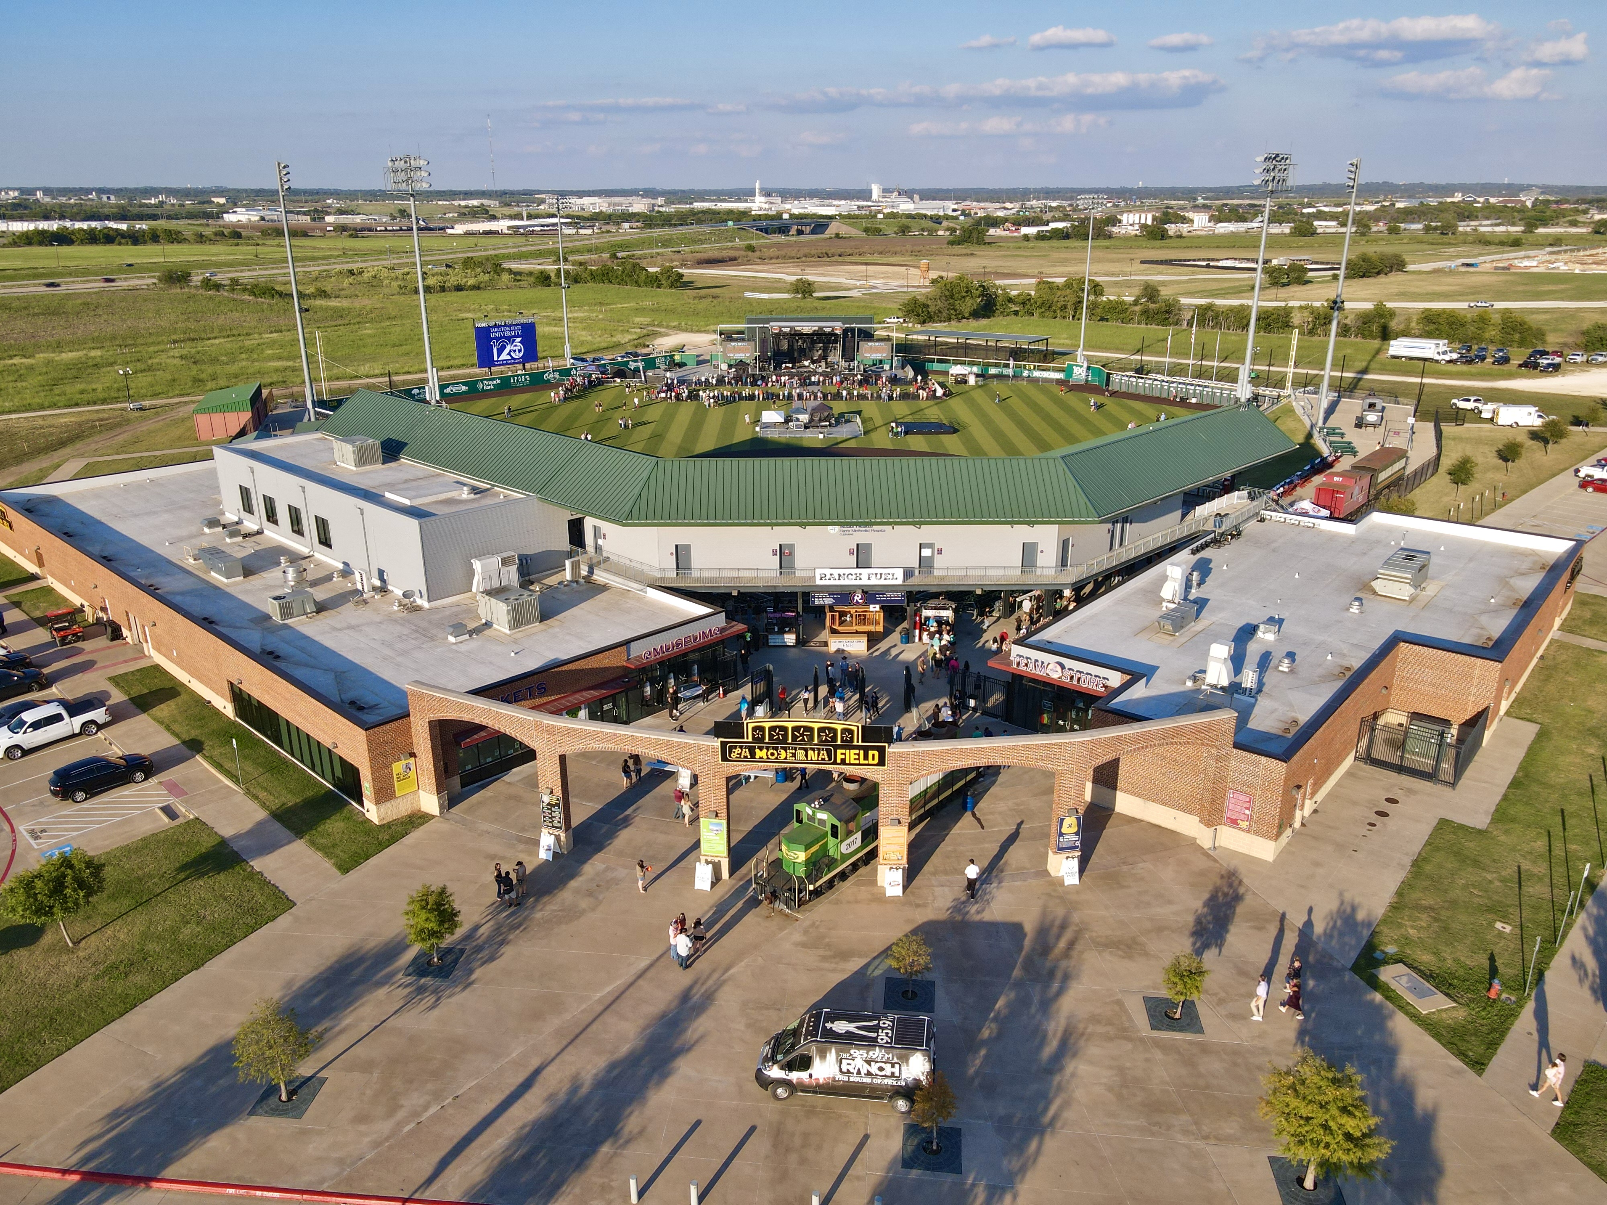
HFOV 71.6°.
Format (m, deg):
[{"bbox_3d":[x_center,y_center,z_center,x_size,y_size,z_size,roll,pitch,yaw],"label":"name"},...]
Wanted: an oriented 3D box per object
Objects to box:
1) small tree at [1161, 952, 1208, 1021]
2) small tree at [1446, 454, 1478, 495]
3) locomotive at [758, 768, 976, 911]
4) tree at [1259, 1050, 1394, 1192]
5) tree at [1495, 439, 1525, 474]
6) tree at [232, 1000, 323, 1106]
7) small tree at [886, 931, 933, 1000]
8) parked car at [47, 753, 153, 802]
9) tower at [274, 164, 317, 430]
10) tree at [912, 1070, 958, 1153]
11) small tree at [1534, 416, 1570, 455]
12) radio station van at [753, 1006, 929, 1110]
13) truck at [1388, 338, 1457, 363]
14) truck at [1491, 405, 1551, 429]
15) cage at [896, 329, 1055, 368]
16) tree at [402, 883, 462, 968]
[{"bbox_3d":[13.931,14.146,40.893,1.615,2.649,1.615,0,20,0],"label":"small tree"},{"bbox_3d":[65.837,-12.479,111.127,2.700,4.300,2.600,0,20,0],"label":"small tree"},{"bbox_3d":[3.585,9.115,52.435,2.650,4.100,15.284,17,26,39],"label":"locomotive"},{"bbox_3d":[15.562,15.860,33.483,3.528,4.560,3.528,0,20,0],"label":"tree"},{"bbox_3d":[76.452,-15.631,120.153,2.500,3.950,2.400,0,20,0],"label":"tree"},{"bbox_3d":[-17.330,15.008,36.931,2.641,3.773,2.641,0,20,0],"label":"tree"},{"bbox_3d":[3.965,13.590,41.446,1.800,2.750,1.800,0,20,0],"label":"small tree"},{"bbox_3d":[-36.039,8.682,57.120,1.880,1.660,4.700,18,27,40],"label":"parked car"},{"bbox_3d":[-63.510,-38.316,140.384,1.800,32.006,5.000,-9,22,-23],"label":"tower"},{"bbox_3d":[4.095,15.951,34.774,1.500,2.950,1.500,0,20,0],"label":"tree"},{"bbox_3d":[86.696,-19.298,128.705,2.933,4.398,2.933,0,20,0],"label":"small tree"},{"bbox_3d":[1.364,15.316,37.666,5.950,2.630,2.100,2,20,6],"label":"radio station van"},{"bbox_3d":[109.864,-44.594,198.117,9.900,3.700,2.500,14,25,33],"label":"truck"},{"bbox_3d":[93.476,-24.132,144.274,7.000,2.700,2.350,5,21,12],"label":"truck"},{"bbox_3d":[34.700,-51.007,222.632,27.300,4.200,9.600,12,24,30],"label":"cage"},{"bbox_3d":[-14.357,12.566,43.276,2.150,3.400,2.100,0,20,0],"label":"tree"}]

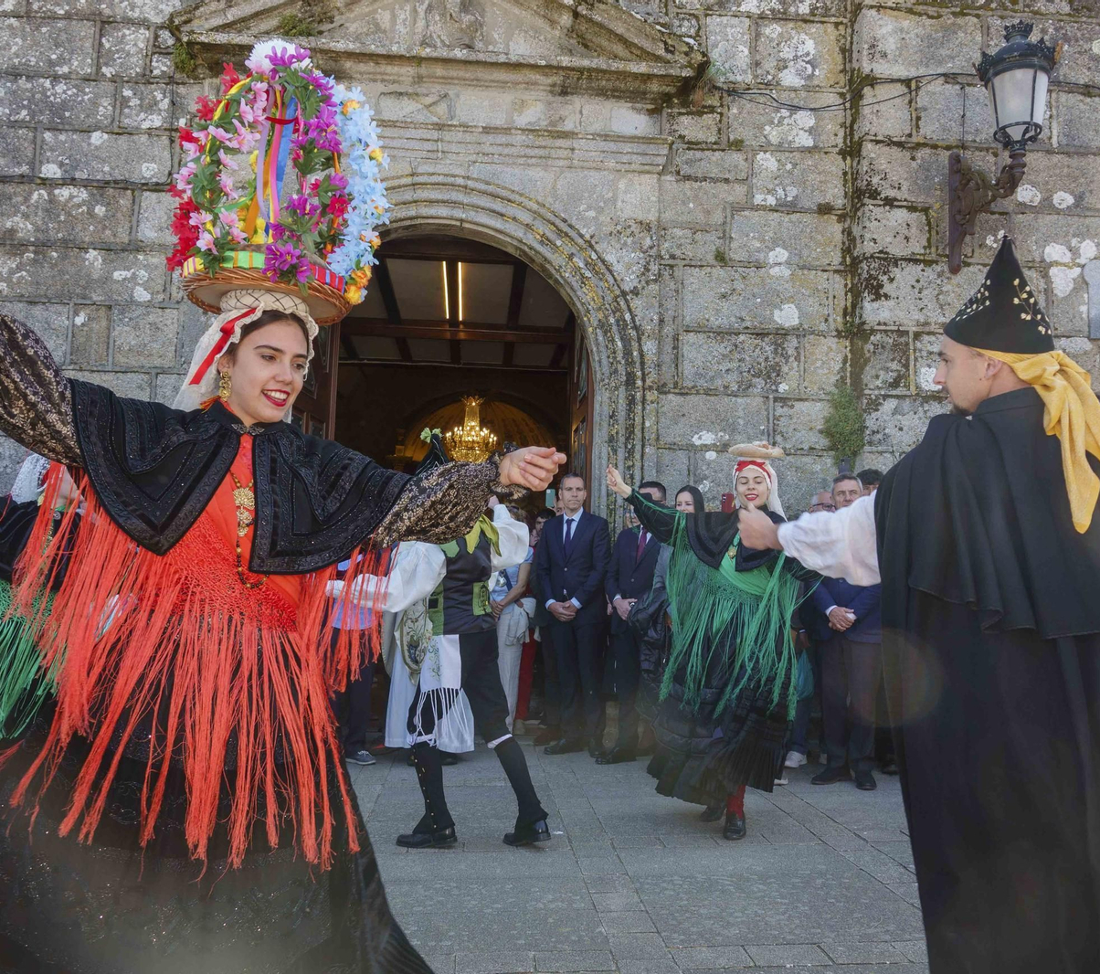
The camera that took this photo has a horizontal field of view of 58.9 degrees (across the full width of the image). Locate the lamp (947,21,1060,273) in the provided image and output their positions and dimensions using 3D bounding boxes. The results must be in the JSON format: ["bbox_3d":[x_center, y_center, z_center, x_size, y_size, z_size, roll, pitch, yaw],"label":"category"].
[{"bbox_3d":[2.765,-2.127,6.062,0.500,1.309,1.026,1,-5,-5],"label":"lamp"}]

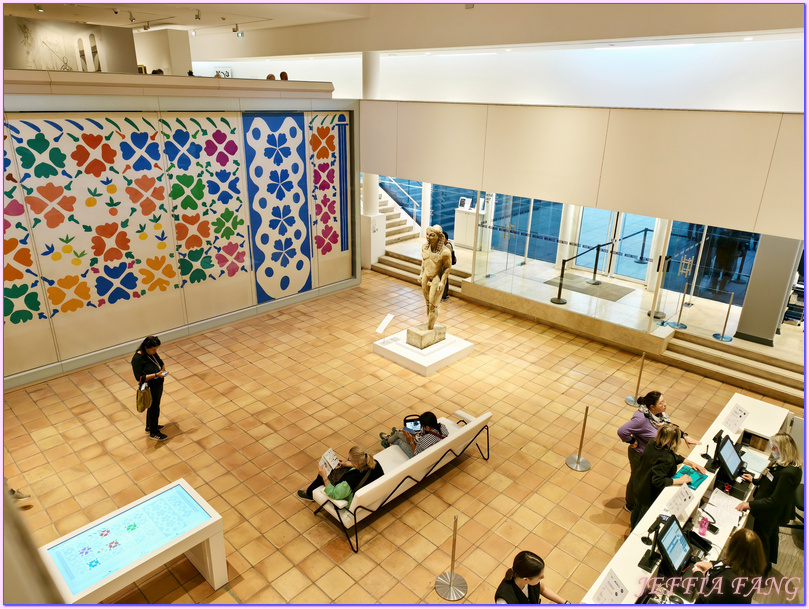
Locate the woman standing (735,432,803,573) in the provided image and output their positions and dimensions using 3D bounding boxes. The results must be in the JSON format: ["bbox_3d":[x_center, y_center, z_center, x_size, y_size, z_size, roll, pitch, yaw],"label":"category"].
[{"bbox_3d":[3.873,2.049,5.724,0.600,1.620,0.620,14,25,30],"label":"woman standing"}]

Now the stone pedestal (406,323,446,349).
[{"bbox_3d":[0.446,0.602,10.721,0.410,0.290,0.710,19,27,39],"label":"stone pedestal"}]

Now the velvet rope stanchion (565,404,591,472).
[{"bbox_3d":[2.420,1.772,7.287,0.335,0.935,0.335,20,28,39],"label":"velvet rope stanchion"}]

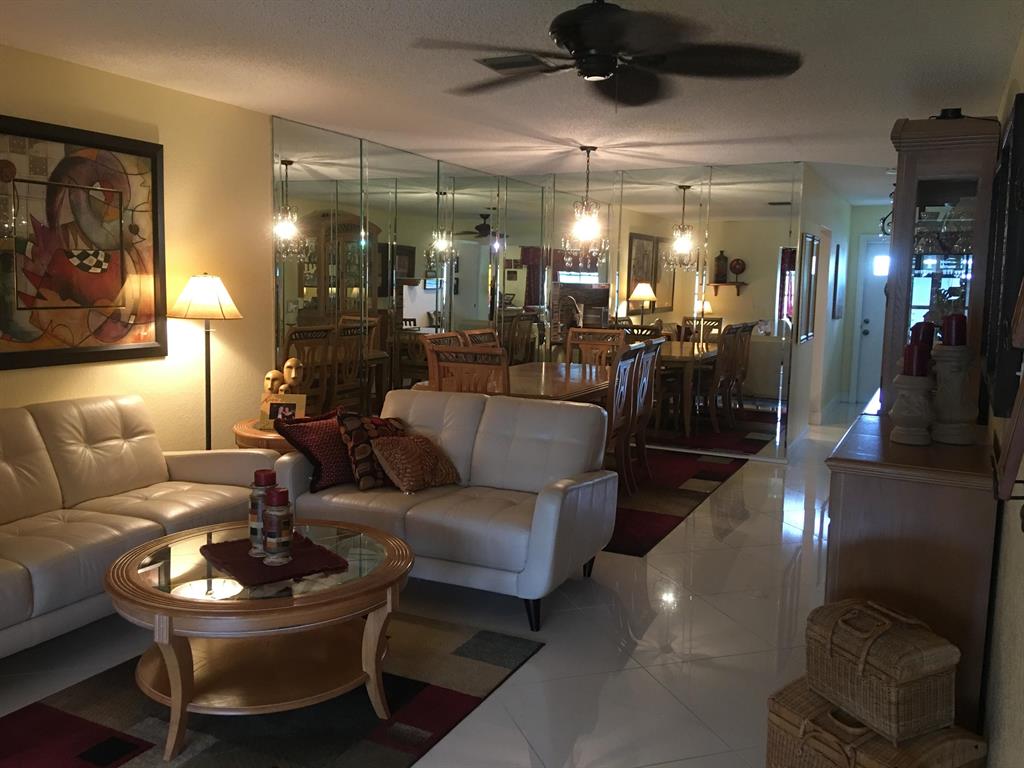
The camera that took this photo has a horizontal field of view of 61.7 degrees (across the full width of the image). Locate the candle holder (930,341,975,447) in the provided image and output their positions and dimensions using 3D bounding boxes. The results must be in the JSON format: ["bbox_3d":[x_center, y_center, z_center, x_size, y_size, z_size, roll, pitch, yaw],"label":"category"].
[{"bbox_3d":[1.684,0.034,3.241,0.140,0.375,0.140,4,7,26],"label":"candle holder"}]

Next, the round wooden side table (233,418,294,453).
[{"bbox_3d":[-1.243,0.541,4.992,0.730,0.600,0.730,4,7,26],"label":"round wooden side table"}]

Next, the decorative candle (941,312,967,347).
[{"bbox_3d":[1.575,-0.194,3.051,0.080,0.105,0.080,4,7,27],"label":"decorative candle"}]

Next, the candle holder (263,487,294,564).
[{"bbox_3d":[-0.814,0.494,2.982,0.097,0.250,0.097,1,7,0],"label":"candle holder"}]

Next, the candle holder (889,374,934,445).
[{"bbox_3d":[1.515,0.096,3.236,0.140,0.250,0.140,4,7,26],"label":"candle holder"}]

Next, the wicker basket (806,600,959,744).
[{"bbox_3d":[0.982,0.744,2.279,0.216,0.240,0.320,-2,7,-24],"label":"wicker basket"}]

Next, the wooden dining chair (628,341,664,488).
[{"bbox_3d":[0.771,0.208,6.213,0.560,1.050,0.470,4,7,27],"label":"wooden dining chair"}]

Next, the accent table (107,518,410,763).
[{"bbox_3d":[-0.845,0.831,2.968,1.000,0.490,1.000,1,6,0],"label":"accent table"}]

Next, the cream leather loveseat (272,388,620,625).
[{"bbox_3d":[-0.295,0.525,4.118,1.430,0.855,0.840,4,7,25],"label":"cream leather loveseat"}]

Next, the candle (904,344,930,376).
[{"bbox_3d":[1.518,-0.091,3.214,0.080,0.120,0.080,4,7,26],"label":"candle"}]

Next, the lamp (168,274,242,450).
[{"bbox_3d":[-1.685,0.124,4.775,0.407,1.456,0.407,4,7,27],"label":"lamp"}]

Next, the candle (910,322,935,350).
[{"bbox_3d":[1.497,-0.166,3.128,0.081,0.108,0.081,4,7,27],"label":"candle"}]

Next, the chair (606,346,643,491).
[{"bbox_3d":[0.605,0.248,5.800,0.570,1.050,0.480,4,7,26],"label":"chair"}]

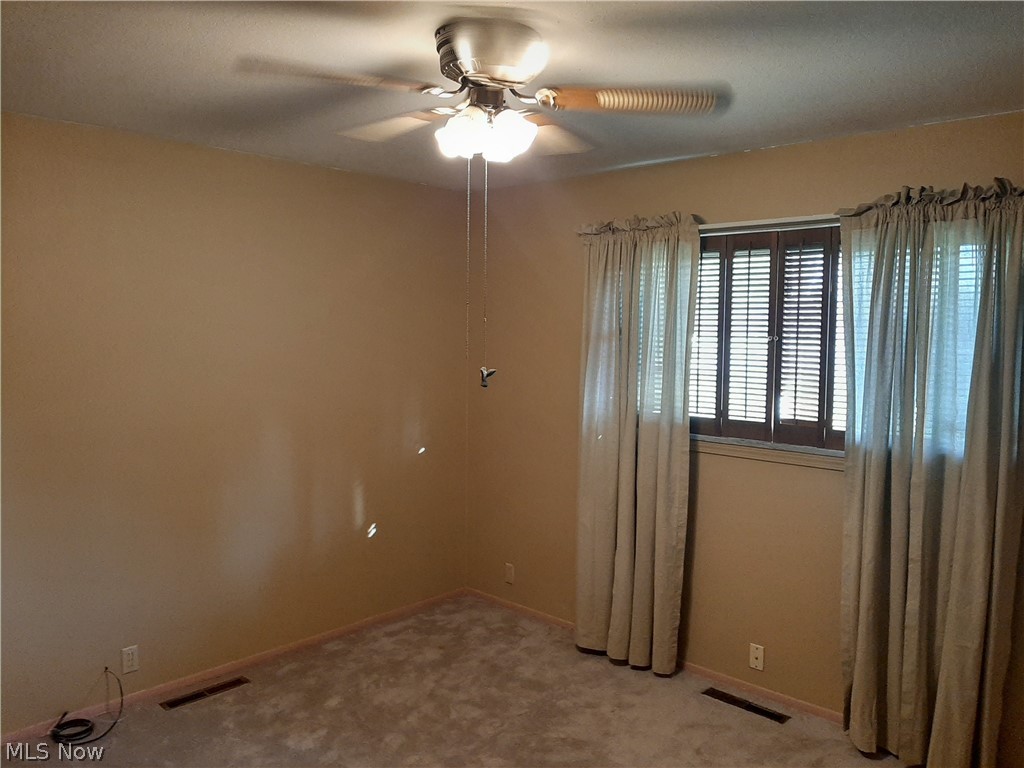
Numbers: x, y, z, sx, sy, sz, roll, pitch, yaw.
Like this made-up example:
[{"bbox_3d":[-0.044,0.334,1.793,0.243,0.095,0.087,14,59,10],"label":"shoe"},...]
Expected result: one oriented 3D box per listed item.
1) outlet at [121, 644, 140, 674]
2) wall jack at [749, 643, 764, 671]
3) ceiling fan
[{"bbox_3d":[-1.655,1.201,3.340,0.010,0.115,0.071,4,6,43],"label":"outlet"},{"bbox_3d":[1.111,1.243,3.495,0.071,0.115,0.010,4,6,43],"label":"wall jack"},{"bbox_3d":[-0.056,-0.766,2.050,1.280,0.360,1.260,1,4,0],"label":"ceiling fan"}]

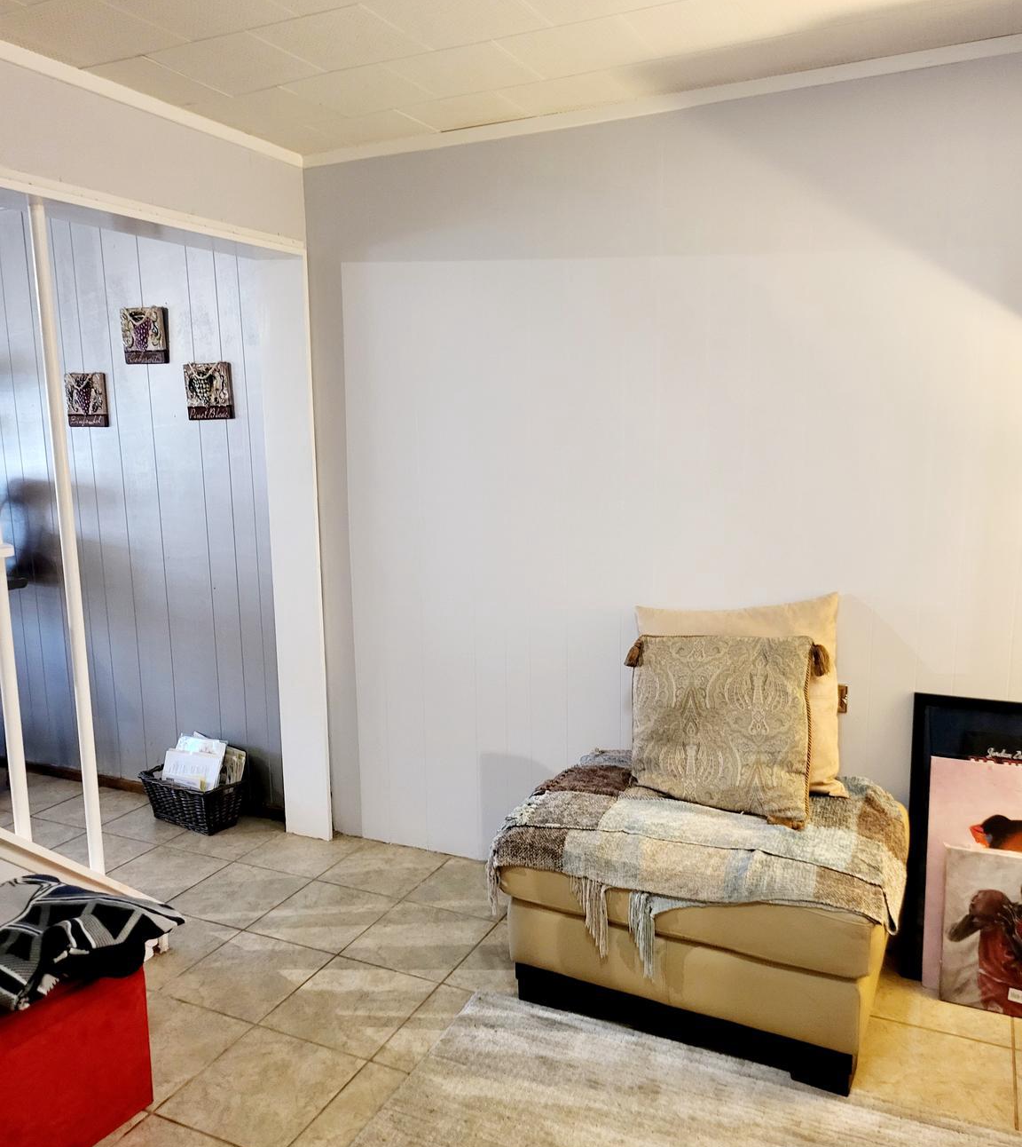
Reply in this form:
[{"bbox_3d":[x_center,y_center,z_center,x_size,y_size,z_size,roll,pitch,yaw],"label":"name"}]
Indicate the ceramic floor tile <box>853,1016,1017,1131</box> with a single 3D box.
[{"bbox_3d":[0.951,1.132,2.145,0.333,0.010,0.333,3,10,25],"label":"ceramic floor tile"}]

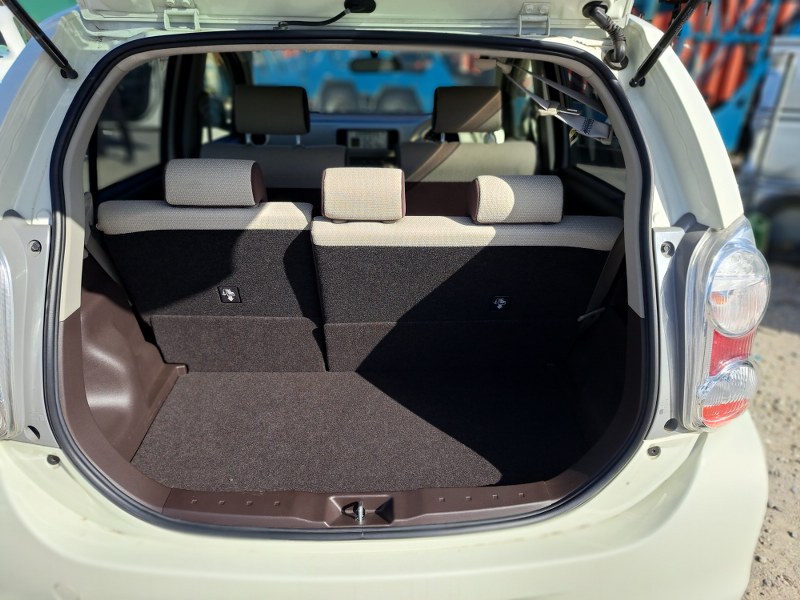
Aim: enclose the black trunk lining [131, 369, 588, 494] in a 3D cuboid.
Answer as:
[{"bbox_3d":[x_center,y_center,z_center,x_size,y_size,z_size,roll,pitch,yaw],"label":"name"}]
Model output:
[{"bbox_3d":[-0.080,0.272,1.185,0.925,0.020,0.390,0,27,0],"label":"black trunk lining"}]

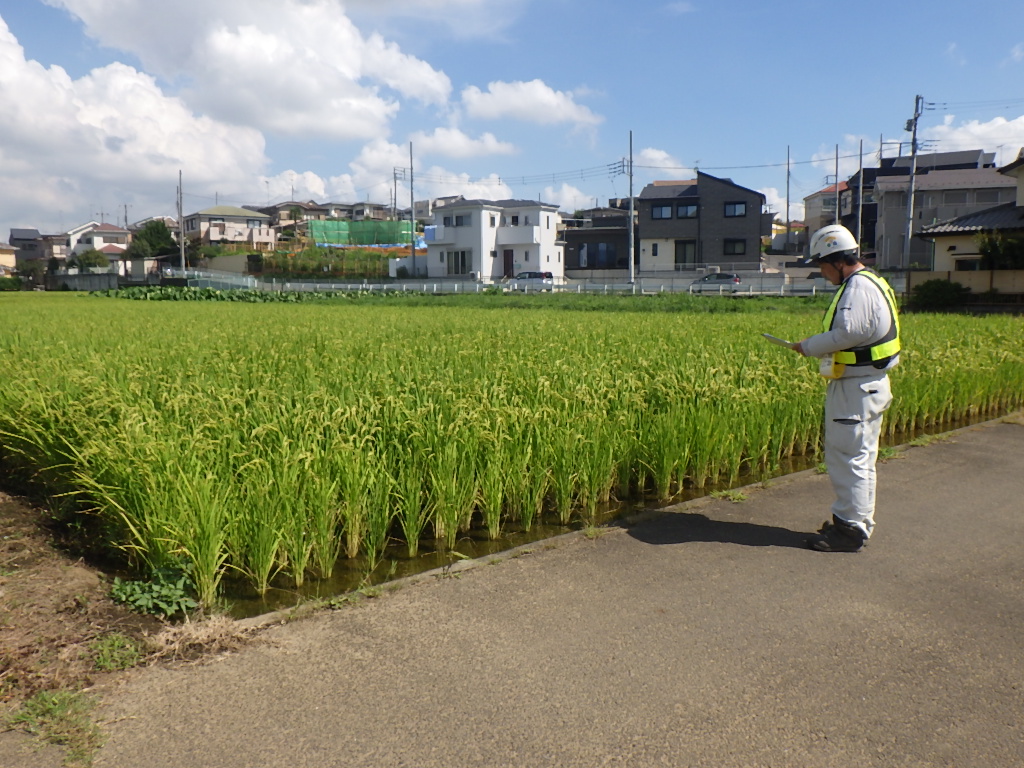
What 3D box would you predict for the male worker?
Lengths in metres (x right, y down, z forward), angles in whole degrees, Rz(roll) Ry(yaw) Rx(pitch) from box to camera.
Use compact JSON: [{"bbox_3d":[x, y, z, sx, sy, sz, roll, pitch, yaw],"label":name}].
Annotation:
[{"bbox_3d":[1.756,0.024,4.360,0.530,1.720,0.500,1,8,14],"label":"male worker"}]

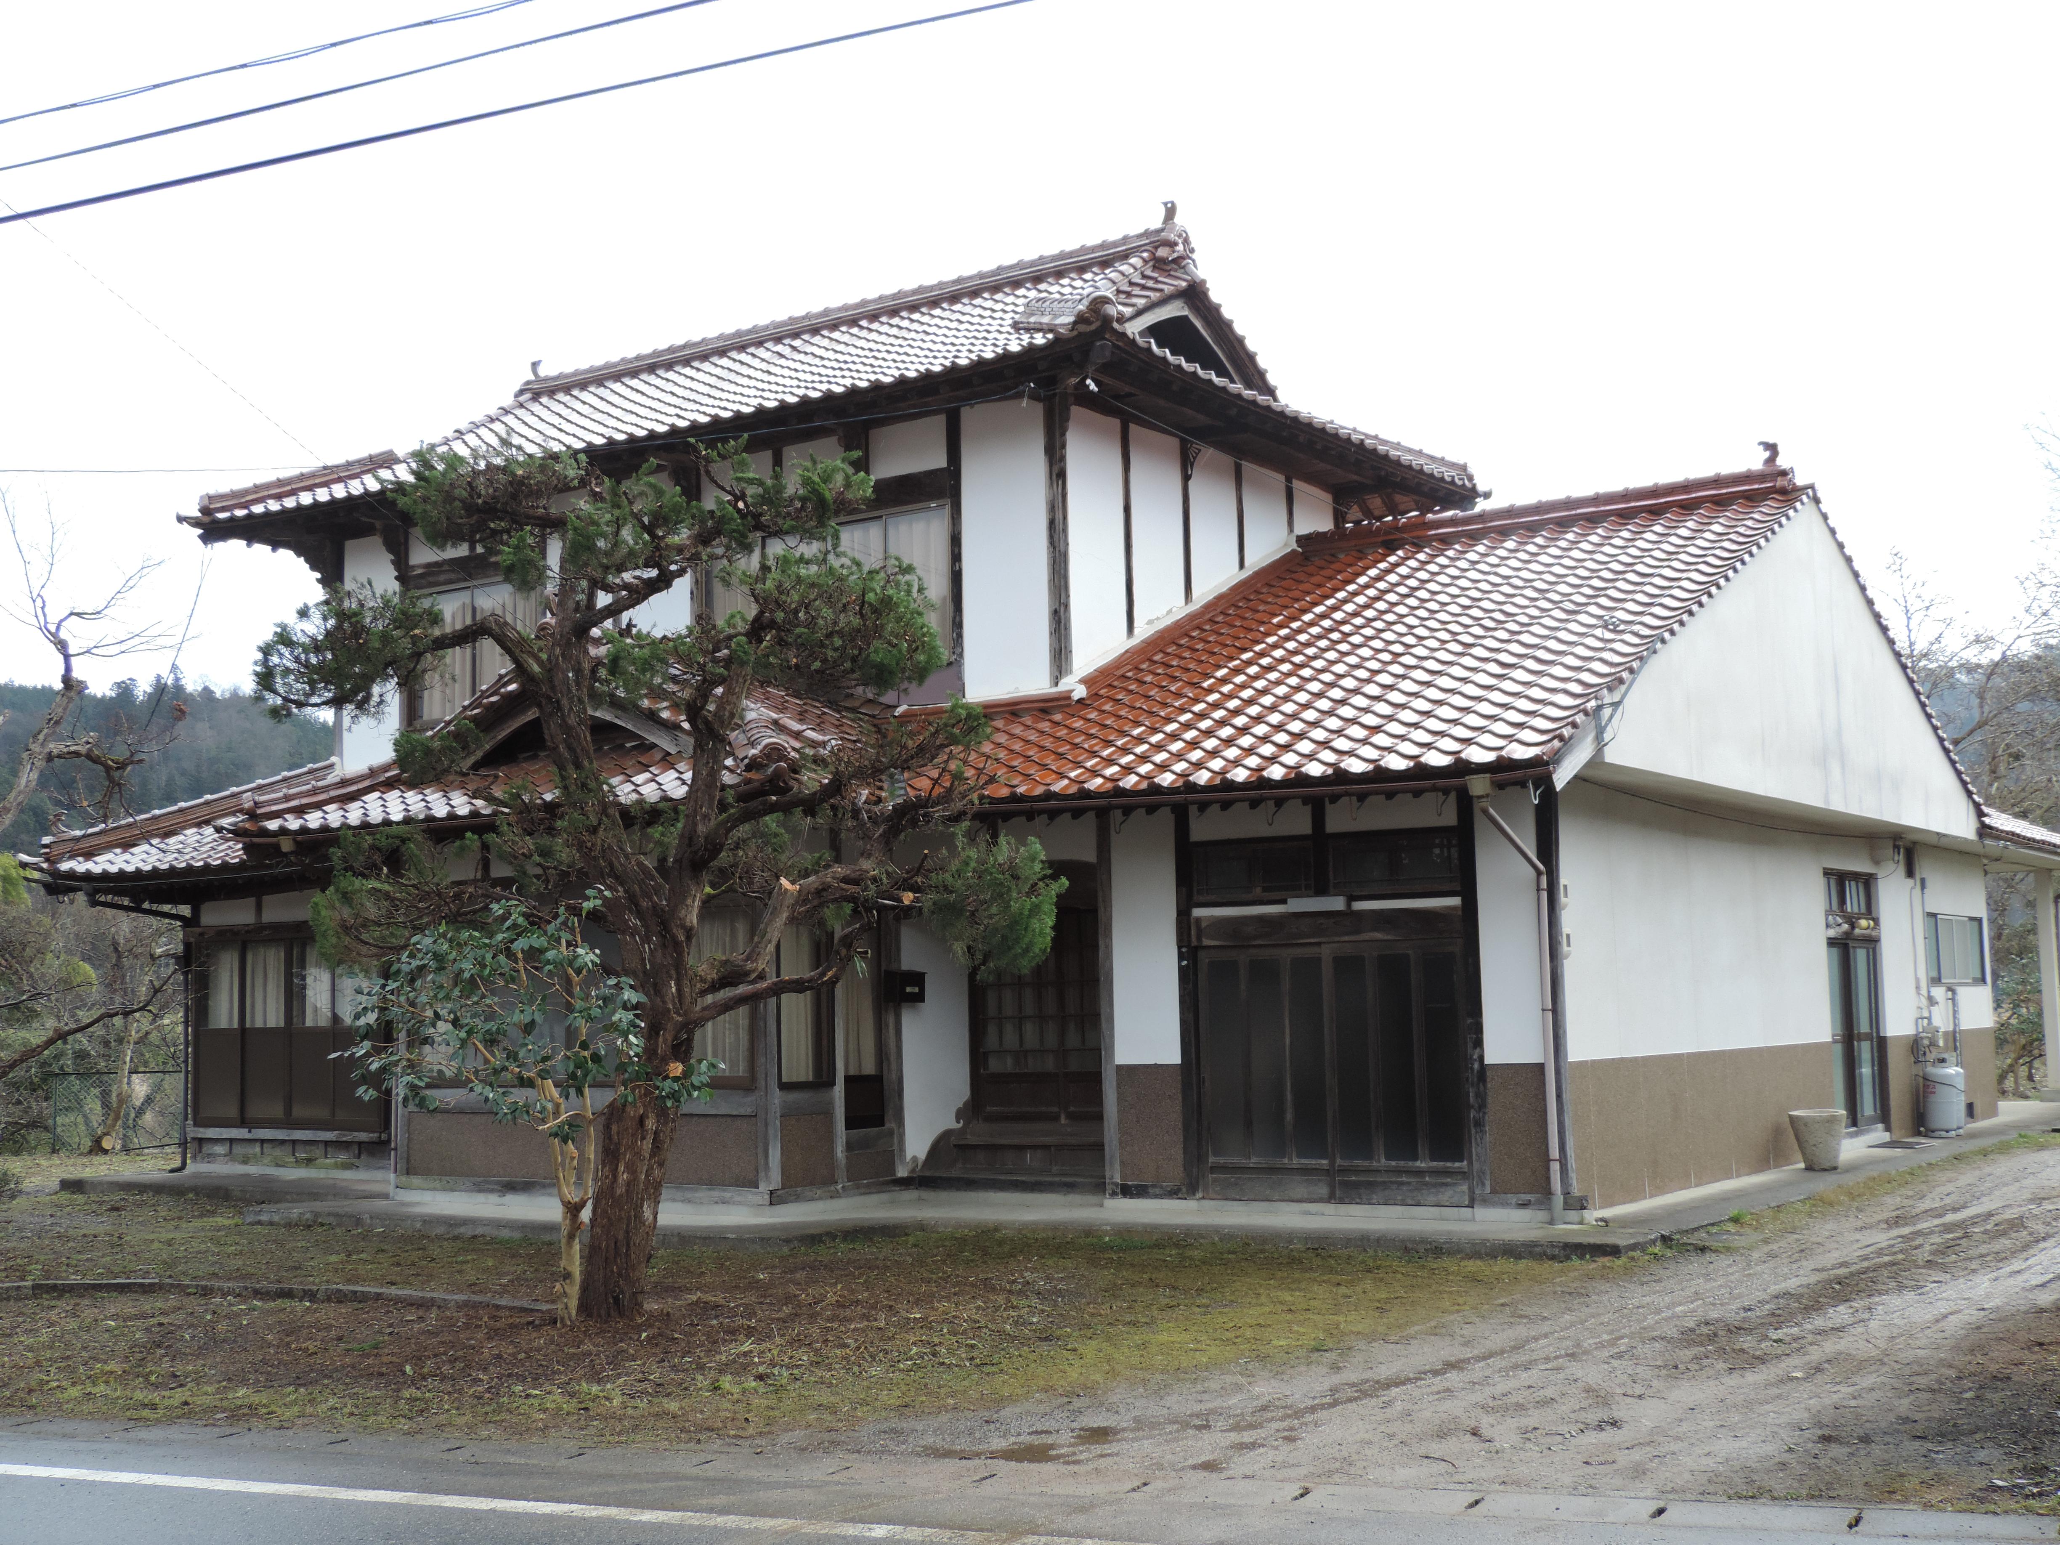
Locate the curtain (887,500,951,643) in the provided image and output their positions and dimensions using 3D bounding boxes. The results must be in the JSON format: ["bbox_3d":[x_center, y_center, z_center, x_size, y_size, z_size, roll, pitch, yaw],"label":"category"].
[{"bbox_3d":[-0.928,-1.600,20.072,0.663,1.359,0.100,-5,-7,34],"label":"curtain"}]

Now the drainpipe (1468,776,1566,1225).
[{"bbox_3d":[3.007,1.422,14.600,0.187,2.746,1.046,-5,-7,34],"label":"drainpipe"}]

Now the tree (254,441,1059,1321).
[{"bbox_3d":[-1.904,0.511,12.523,4.133,4.565,3.600,0,-6,-10],"label":"tree"}]

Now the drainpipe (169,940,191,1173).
[{"bbox_3d":[-7.911,2.606,22.191,0.080,2.198,0.224,-5,-7,34],"label":"drainpipe"}]

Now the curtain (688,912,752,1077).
[{"bbox_3d":[-2.268,1.598,17.198,0.701,1.202,0.100,-5,-7,34],"label":"curtain"}]

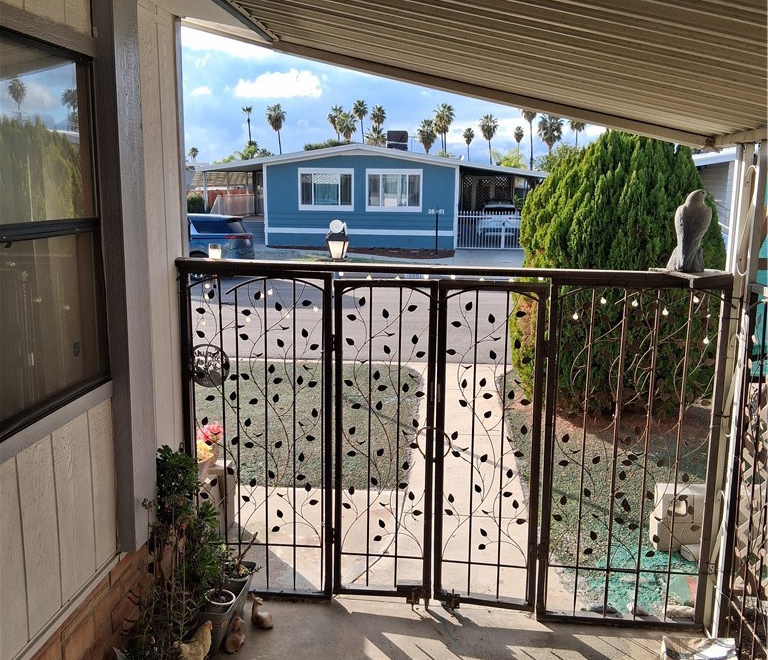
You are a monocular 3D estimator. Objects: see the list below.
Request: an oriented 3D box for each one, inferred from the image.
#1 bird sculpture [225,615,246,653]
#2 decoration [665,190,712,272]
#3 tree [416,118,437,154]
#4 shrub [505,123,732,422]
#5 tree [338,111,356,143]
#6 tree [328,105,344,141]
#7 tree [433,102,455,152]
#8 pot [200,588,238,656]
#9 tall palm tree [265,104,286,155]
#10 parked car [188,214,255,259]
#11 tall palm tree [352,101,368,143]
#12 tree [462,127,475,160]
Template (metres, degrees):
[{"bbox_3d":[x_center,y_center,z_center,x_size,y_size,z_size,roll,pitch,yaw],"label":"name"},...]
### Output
[{"bbox_3d":[-0.571,1.163,2.969,0.095,0.115,0.070,-6,12,-35],"label":"bird sculpture"},{"bbox_3d":[1.146,-0.374,2.868,0.145,0.315,0.165,9,13,38],"label":"decoration"},{"bbox_3d":[6.271,-25.285,116.160,3.000,12.890,3.000,2,10,5],"label":"tree"},{"bbox_3d":[2.193,-0.576,7.182,1.998,2.505,2.050,2,10,5],"label":"shrub"},{"bbox_3d":[-5.885,-27.104,123.278,3.300,15.320,3.300,2,10,5],"label":"tree"},{"bbox_3d":[-8.733,-31.736,141.093,3.200,18.256,3.200,2,10,5],"label":"tree"},{"bbox_3d":[8.987,-26.610,118.895,3.500,16.230,3.500,2,10,5],"label":"tree"},{"bbox_3d":[-0.636,1.111,2.983,0.125,0.165,0.125,1,10,0],"label":"pot"},{"bbox_3d":[-17.128,-27.788,123.206,3.400,16.407,3.400,2,10,5],"label":"tall palm tree"},{"bbox_3d":[-6.220,-2.392,21.683,5.000,1.770,2.000,2,10,5],"label":"parked car"},{"bbox_3d":[-4.155,-32.321,139.621,2.900,18.013,2.900,2,10,5],"label":"tall palm tree"},{"bbox_3d":[19.118,-38.092,176.503,2.700,16.698,2.700,2,10,5],"label":"tree"}]

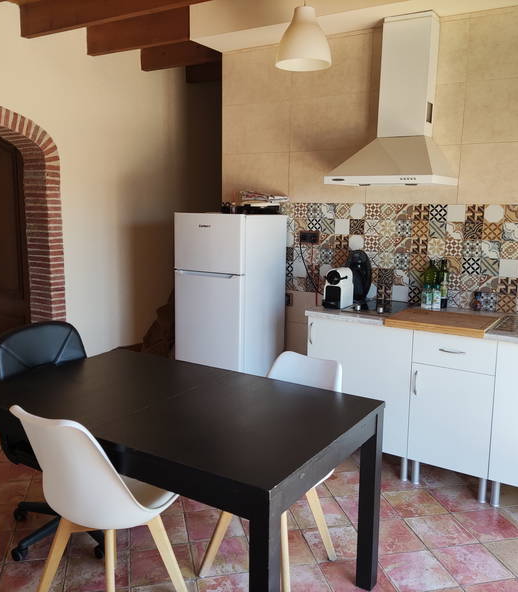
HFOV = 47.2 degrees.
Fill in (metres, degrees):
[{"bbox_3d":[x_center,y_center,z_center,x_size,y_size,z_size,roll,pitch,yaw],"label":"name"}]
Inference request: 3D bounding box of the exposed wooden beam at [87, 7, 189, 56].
[{"bbox_3d":[-0.800,-1.782,4.003,0.960,0.190,0.068,6,11,32],"label":"exposed wooden beam"}]

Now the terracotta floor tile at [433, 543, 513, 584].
[{"bbox_3d":[0.886,1.116,2.464,0.247,0.012,0.247,-1,9,-12],"label":"terracotta floor tile"}]

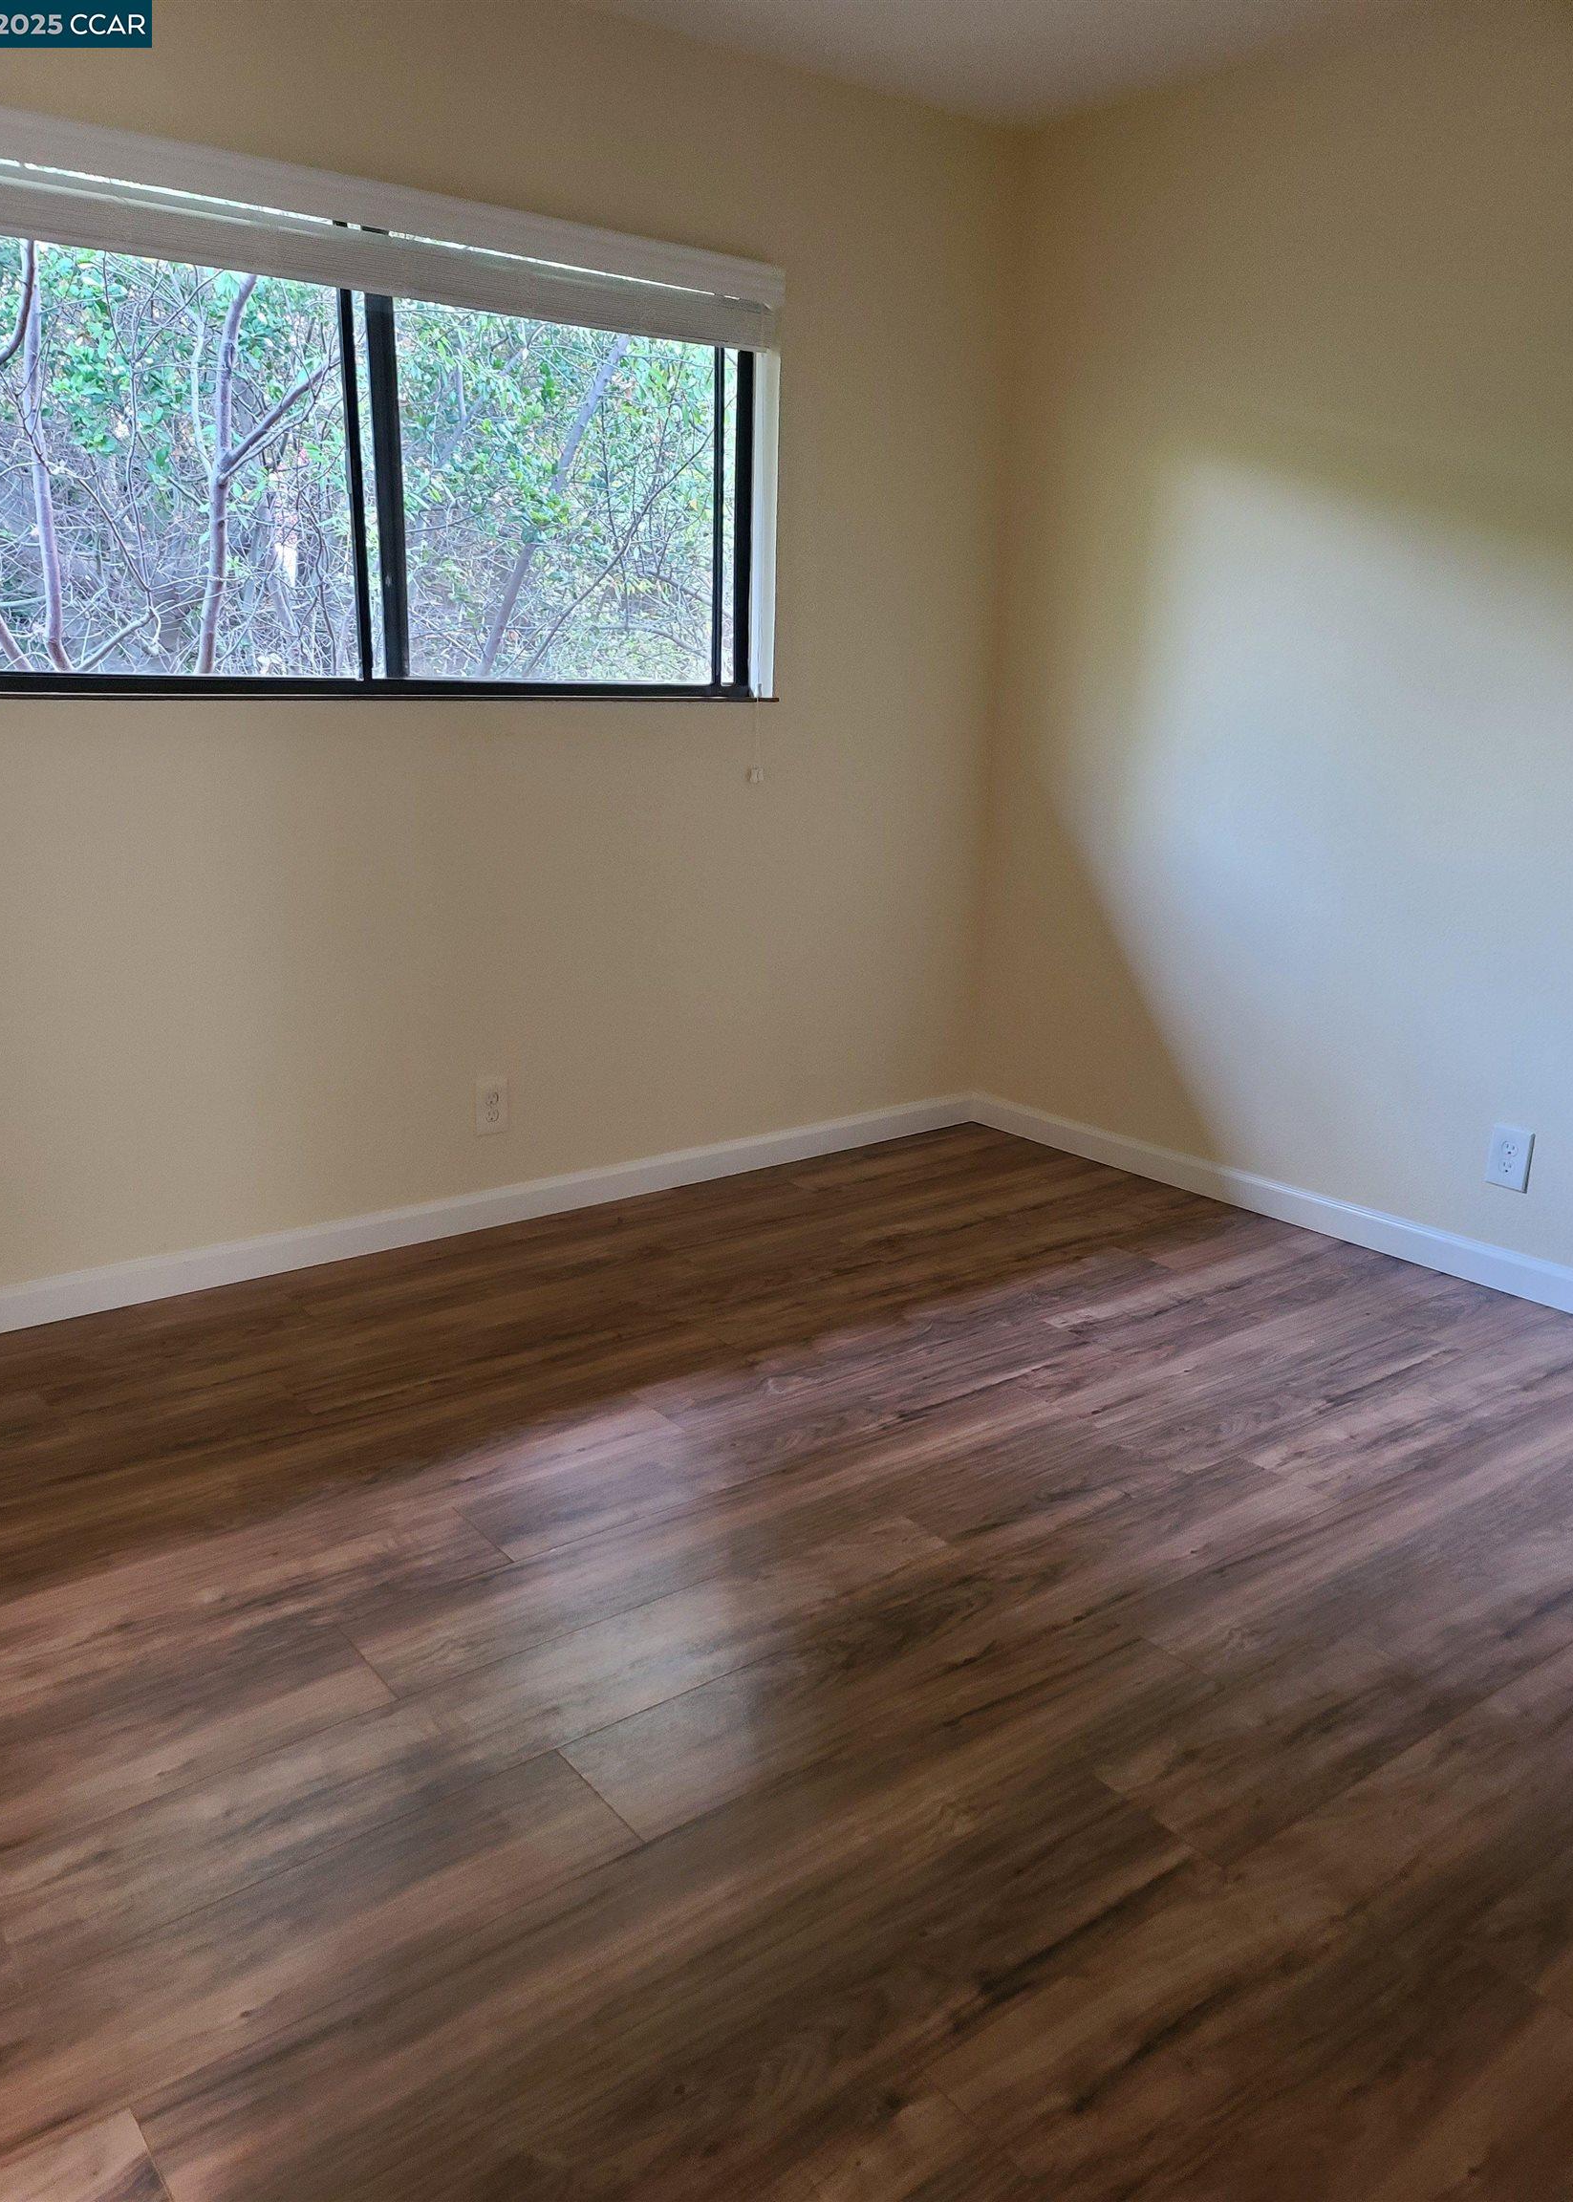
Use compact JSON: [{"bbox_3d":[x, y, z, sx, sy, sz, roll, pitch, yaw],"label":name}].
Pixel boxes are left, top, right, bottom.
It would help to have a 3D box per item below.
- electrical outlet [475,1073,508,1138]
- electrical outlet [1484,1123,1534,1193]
[{"bbox_3d":[-0.643,0.012,3.473,0.077,0.121,0.009,-11,19,-36],"label":"electrical outlet"},{"bbox_3d":[1.451,0.116,3.188,0.009,0.121,0.077,-11,19,-36],"label":"electrical outlet"}]

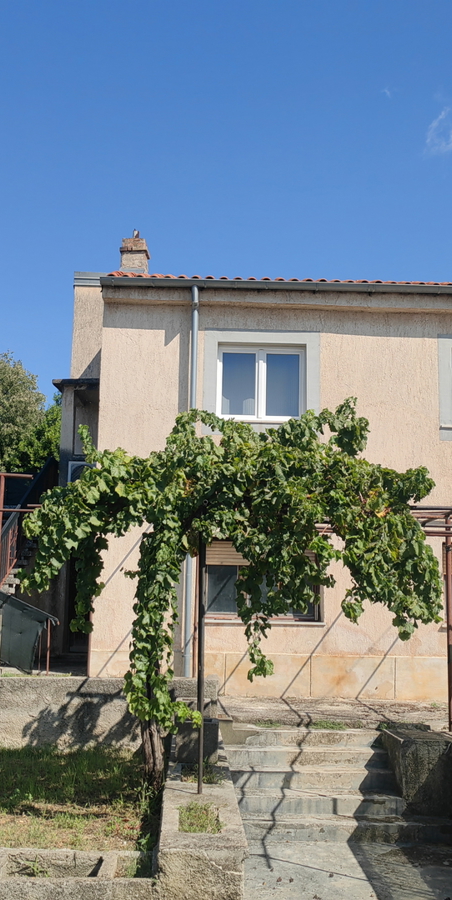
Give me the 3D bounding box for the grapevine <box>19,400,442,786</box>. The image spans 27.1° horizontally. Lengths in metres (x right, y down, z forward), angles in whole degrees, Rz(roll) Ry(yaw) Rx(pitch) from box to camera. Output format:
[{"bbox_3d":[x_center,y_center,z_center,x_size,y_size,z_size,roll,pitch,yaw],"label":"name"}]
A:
[{"bbox_3d":[-0.138,1.266,7.999,3.440,3.100,2.600,1,-9,-1],"label":"grapevine"}]

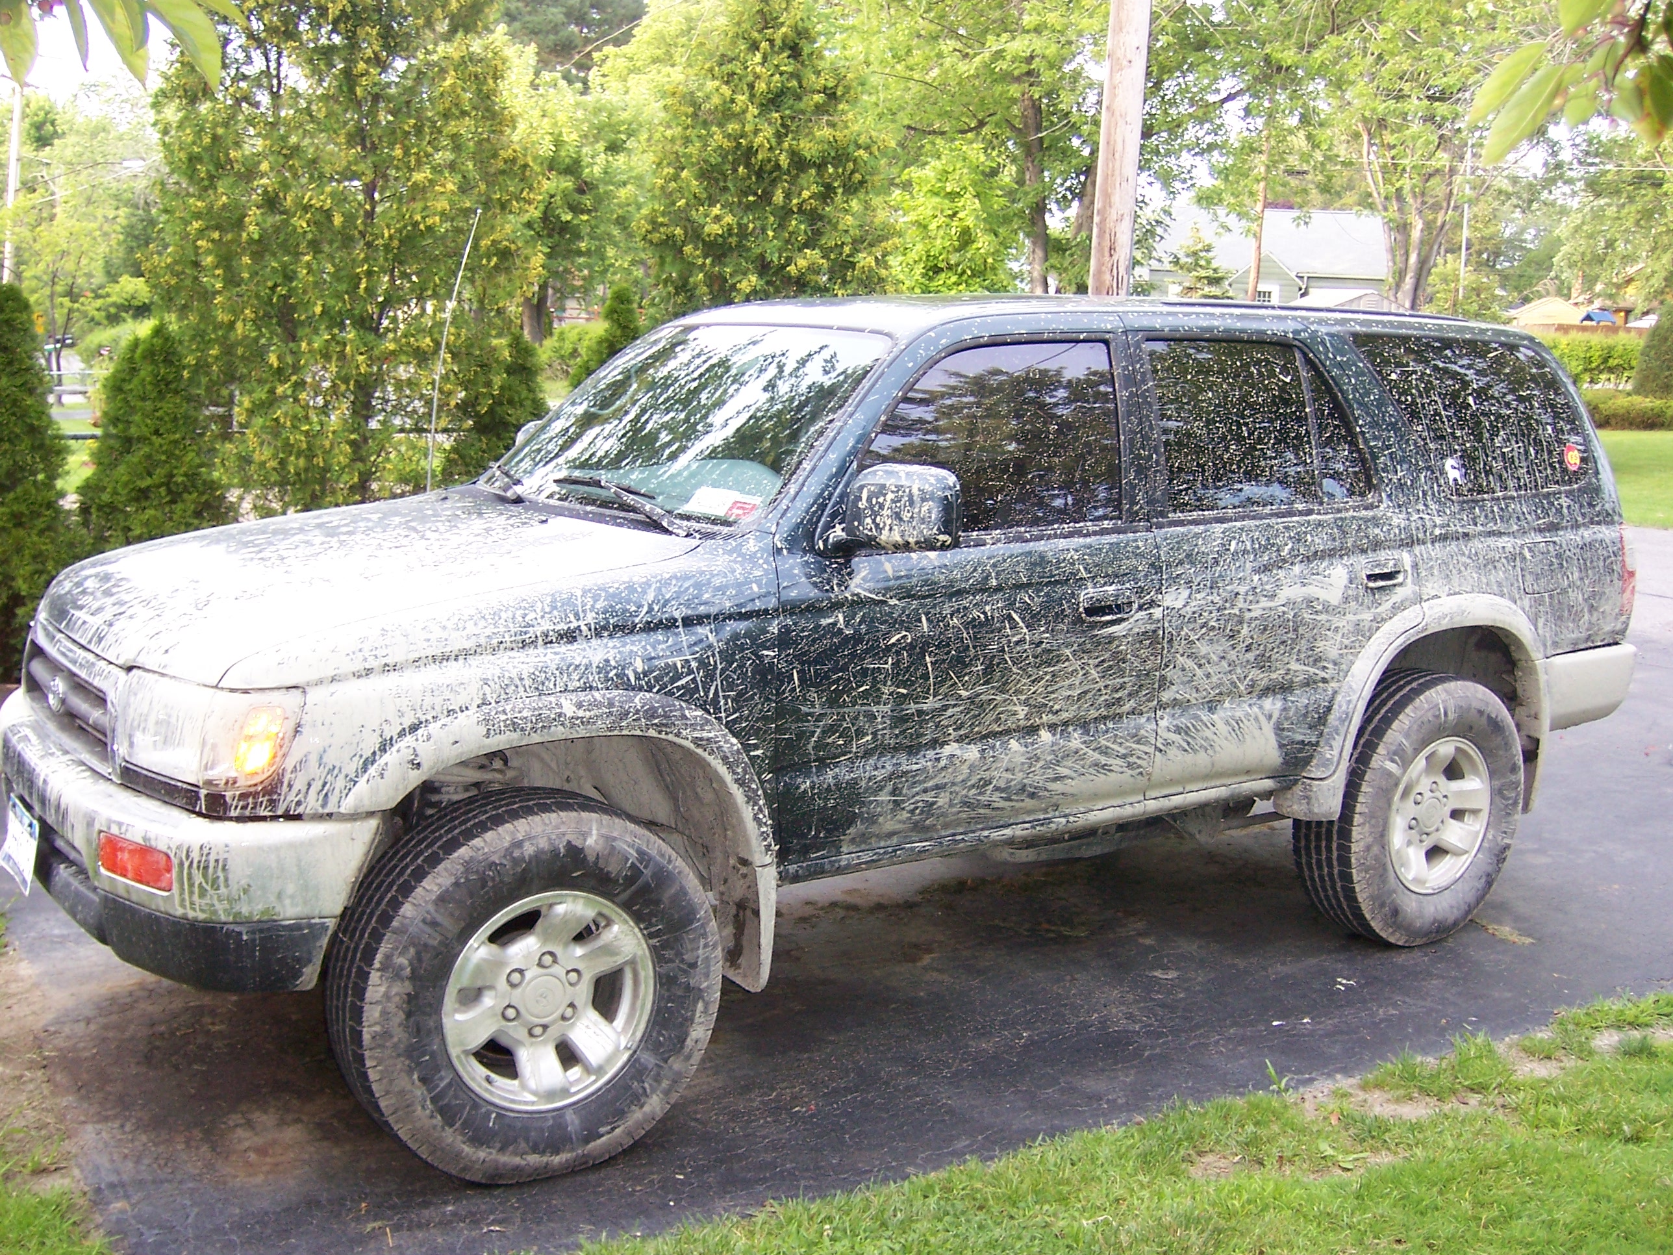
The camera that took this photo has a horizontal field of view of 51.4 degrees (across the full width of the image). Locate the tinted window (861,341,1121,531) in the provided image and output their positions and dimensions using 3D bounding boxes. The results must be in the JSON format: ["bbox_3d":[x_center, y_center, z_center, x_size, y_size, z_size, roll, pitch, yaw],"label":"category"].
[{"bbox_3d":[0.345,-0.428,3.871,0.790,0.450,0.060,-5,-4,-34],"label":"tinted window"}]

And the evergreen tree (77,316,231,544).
[{"bbox_3d":[-3.617,-0.765,9.257,0.800,1.750,0.800,-3,10,-21],"label":"evergreen tree"}]

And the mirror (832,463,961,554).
[{"bbox_3d":[0.128,-0.248,3.579,0.150,0.175,0.220,-5,11,-33],"label":"mirror"}]

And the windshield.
[{"bbox_3d":[-0.388,-0.517,4.288,0.110,0.660,1.400,47,-18,-30],"label":"windshield"}]

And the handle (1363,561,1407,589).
[{"bbox_3d":[1.439,-0.137,4.560,0.172,0.072,0.045,-5,12,-34],"label":"handle"}]

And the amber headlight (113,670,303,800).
[{"bbox_3d":[-1.130,0.181,3.153,0.250,0.178,0.355,-5,12,-34],"label":"amber headlight"}]

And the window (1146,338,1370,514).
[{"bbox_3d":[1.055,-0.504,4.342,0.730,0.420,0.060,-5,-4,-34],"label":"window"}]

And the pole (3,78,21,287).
[{"bbox_3d":[-25.750,-12.280,54.185,0.280,9.710,0.280,8,10,-1],"label":"pole"}]

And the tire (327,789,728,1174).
[{"bbox_3d":[-0.604,0.706,3.463,0.775,0.775,0.270,-5,11,-31],"label":"tire"}]

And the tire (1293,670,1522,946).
[{"bbox_3d":[1.619,0.509,4.906,0.765,0.765,0.268,-5,12,-34],"label":"tire"}]

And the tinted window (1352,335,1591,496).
[{"bbox_3d":[1.812,-0.595,4.904,0.960,0.450,0.060,-5,-2,-33],"label":"tinted window"}]

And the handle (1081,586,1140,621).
[{"bbox_3d":[0.636,-0.058,4.059,0.170,0.075,0.045,-5,8,-33],"label":"handle"}]

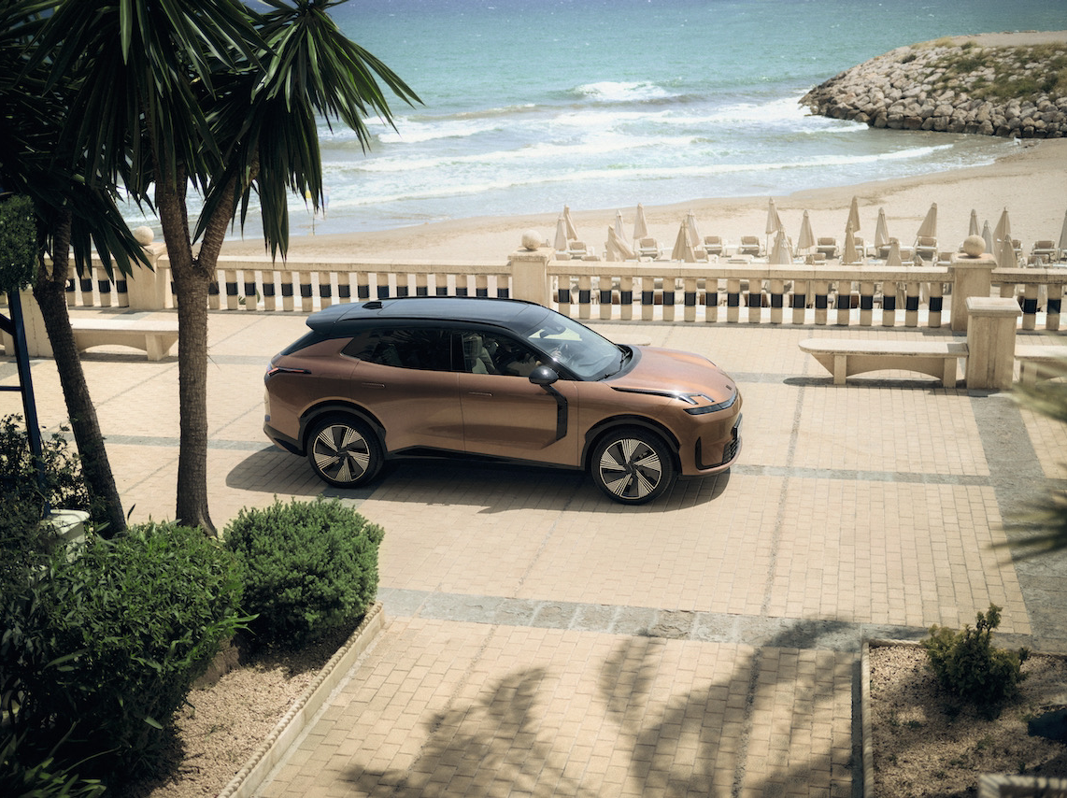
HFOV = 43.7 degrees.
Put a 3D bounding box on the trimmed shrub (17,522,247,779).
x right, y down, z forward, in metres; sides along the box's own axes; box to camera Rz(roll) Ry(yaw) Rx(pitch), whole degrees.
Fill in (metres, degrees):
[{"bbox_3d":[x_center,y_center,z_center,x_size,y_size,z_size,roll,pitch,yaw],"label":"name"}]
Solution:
[{"bbox_3d":[-2.467,1.478,8.289,1.360,1.340,1.400,2,17,13],"label":"trimmed shrub"}]

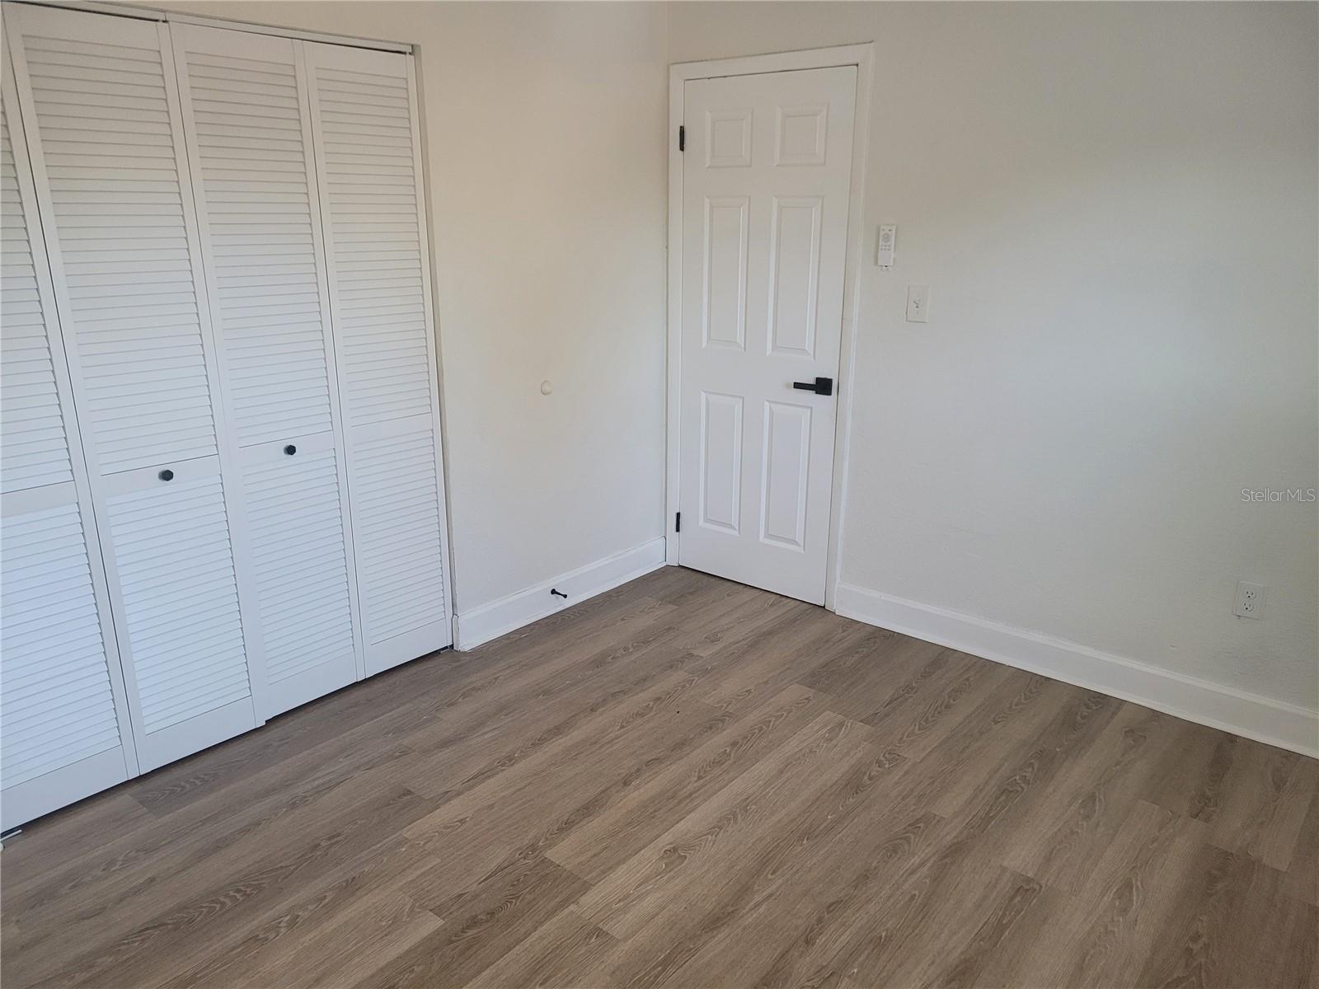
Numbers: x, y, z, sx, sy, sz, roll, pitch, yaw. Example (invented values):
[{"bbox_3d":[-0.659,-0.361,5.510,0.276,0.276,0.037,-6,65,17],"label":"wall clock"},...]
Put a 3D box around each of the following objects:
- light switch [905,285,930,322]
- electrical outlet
[{"bbox_3d":[0.902,-0.667,3.474,0.077,0.121,0.016,14,21,38],"label":"light switch"},{"bbox_3d":[1.789,0.323,3.003,0.073,0.114,0.010,14,21,38],"label":"electrical outlet"}]

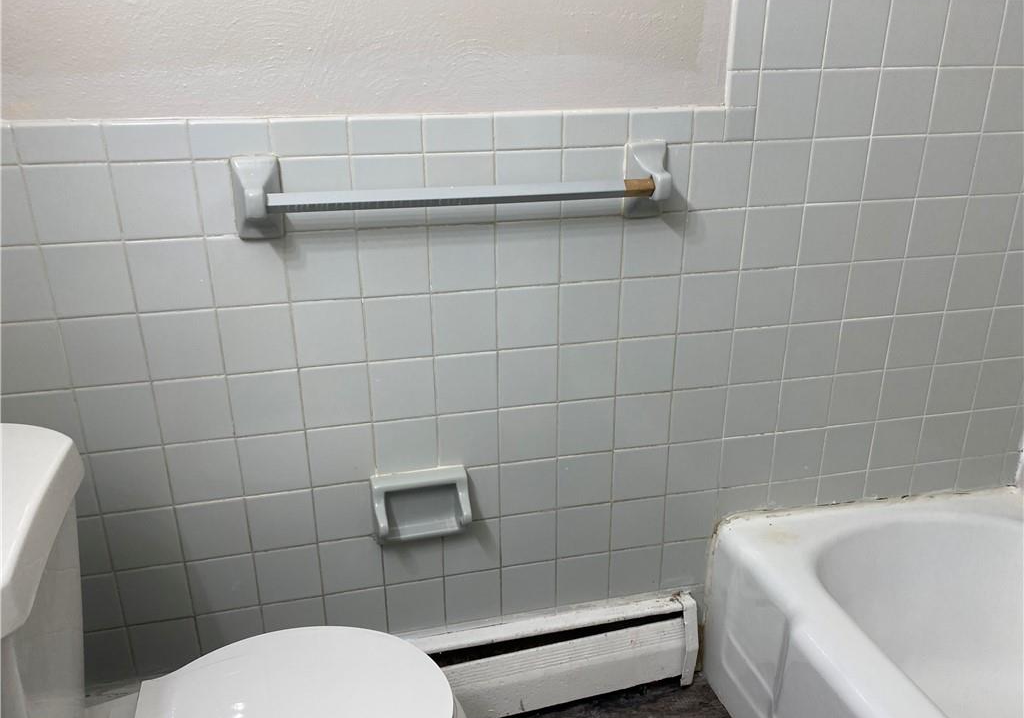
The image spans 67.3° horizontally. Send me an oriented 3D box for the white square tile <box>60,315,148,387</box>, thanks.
[{"bbox_3d":[-0.614,-0.013,1.163,0.108,0.108,0.009,-5,22,-12],"label":"white square tile"}]

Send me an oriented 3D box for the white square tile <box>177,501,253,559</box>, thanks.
[{"bbox_3d":[-0.501,0.286,1.301,0.108,0.108,0.010,-5,21,-12],"label":"white square tile"}]

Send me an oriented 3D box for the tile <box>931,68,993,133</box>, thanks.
[{"bbox_3d":[0.774,-0.447,1.331,0.108,0.108,0.009,-5,22,-12],"label":"tile"}]

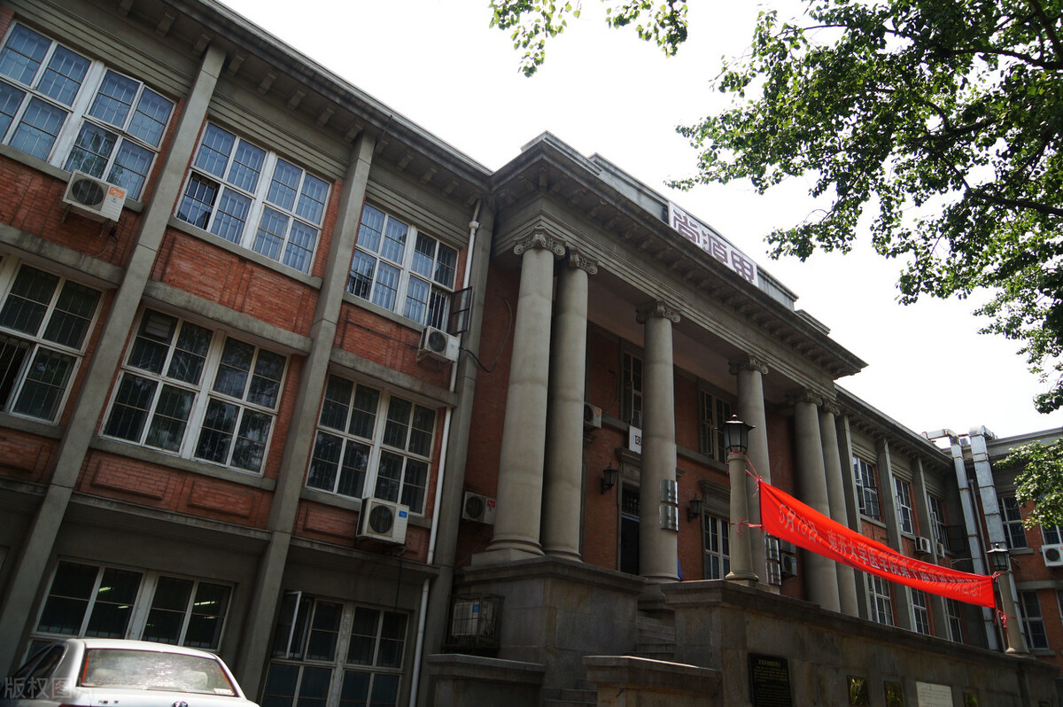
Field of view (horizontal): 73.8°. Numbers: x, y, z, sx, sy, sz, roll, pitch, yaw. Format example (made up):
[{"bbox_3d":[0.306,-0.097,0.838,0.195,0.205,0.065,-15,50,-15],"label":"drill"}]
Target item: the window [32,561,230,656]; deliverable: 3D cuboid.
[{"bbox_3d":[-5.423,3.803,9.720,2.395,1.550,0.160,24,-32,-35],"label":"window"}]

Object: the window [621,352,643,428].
[{"bbox_3d":[3.152,1.145,19.965,1.800,2.160,0.150,24,-32,-35],"label":"window"}]

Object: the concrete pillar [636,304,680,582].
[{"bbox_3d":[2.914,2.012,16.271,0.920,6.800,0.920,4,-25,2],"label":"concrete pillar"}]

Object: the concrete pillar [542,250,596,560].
[{"bbox_3d":[0.727,1.072,14.614,1.020,6.943,1.020,4,-26,2],"label":"concrete pillar"}]

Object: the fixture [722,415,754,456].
[{"bbox_3d":[3.154,1.256,11.052,0.530,0.670,0.530,24,-32,-35],"label":"fixture"}]

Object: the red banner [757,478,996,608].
[{"bbox_3d":[7.024,3.968,13.428,9.660,0.880,0.250,24,-32,-35],"label":"red banner"}]

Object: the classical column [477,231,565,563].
[{"bbox_3d":[-0.068,0.716,13.994,1.060,6.943,1.060,24,-32,-35],"label":"classical column"}]

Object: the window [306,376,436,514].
[{"bbox_3d":[-2.950,1.755,13.520,2.510,2.200,0.140,24,-32,-35],"label":"window"}]

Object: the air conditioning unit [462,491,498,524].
[{"bbox_3d":[-1.135,3.185,14.420,0.800,0.540,0.290,24,-32,-35],"label":"air conditioning unit"}]

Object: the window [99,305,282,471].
[{"bbox_3d":[-5.183,0.639,11.233,2.395,2.133,0.160,24,-32,-35],"label":"window"}]

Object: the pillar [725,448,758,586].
[{"bbox_3d":[2.976,2.339,10.140,0.480,1.915,0.480,24,-32,-35],"label":"pillar"}]

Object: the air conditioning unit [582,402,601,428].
[{"bbox_3d":[1.368,1.553,17.612,0.790,0.530,0.280,24,-32,-35],"label":"air conditioning unit"}]

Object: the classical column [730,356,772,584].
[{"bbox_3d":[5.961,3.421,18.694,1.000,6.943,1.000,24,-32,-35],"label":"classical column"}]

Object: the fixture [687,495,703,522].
[{"bbox_3d":[4.511,4.268,19.567,0.310,0.690,0.410,24,-32,-35],"label":"fixture"}]

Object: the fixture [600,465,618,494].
[{"bbox_3d":[1.907,3.111,17.534,0.310,0.690,0.410,24,-32,-35],"label":"fixture"}]

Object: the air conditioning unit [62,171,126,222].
[{"bbox_3d":[-6.494,-2.296,10.533,0.706,0.550,0.240,24,-32,-35],"label":"air conditioning unit"}]

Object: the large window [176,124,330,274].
[{"bbox_3d":[-5.111,-2.900,13.376,2.510,2.200,0.140,24,-32,-35],"label":"large window"}]

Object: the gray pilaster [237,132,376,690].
[{"bbox_3d":[-3.872,0.719,12.301,0.270,11.420,0.420,24,-32,-36],"label":"gray pilaster"}]

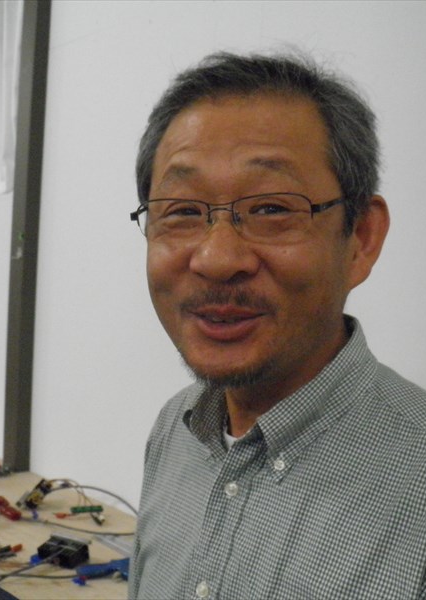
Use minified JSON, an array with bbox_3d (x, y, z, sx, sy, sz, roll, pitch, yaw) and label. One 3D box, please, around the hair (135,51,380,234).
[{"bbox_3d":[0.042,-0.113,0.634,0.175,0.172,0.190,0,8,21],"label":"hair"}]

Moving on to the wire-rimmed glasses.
[{"bbox_3d":[0.030,-0.061,0.594,0.140,0.043,0.143,0,8,21],"label":"wire-rimmed glasses"}]

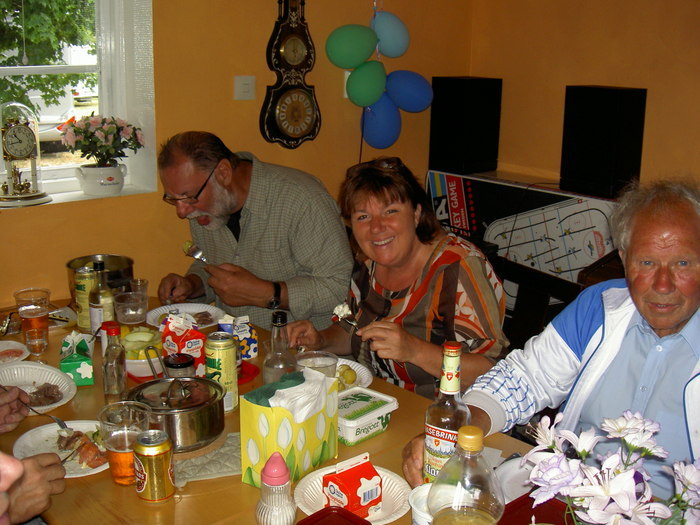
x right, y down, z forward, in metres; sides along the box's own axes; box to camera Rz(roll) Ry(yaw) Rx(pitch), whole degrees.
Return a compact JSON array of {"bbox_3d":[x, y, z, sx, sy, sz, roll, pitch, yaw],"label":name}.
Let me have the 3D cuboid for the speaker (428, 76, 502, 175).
[{"bbox_3d":[0.509,-0.601,3.482,0.222,0.396,0.212,-11,18,-39],"label":"speaker"}]

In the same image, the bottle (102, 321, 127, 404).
[{"bbox_3d":[-0.541,0.217,1.809,0.047,0.164,0.047,-4,15,-17],"label":"bottle"}]

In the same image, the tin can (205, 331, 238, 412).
[{"bbox_3d":[-0.278,0.239,1.710,0.066,0.168,0.066,1,14,0],"label":"tin can"}]

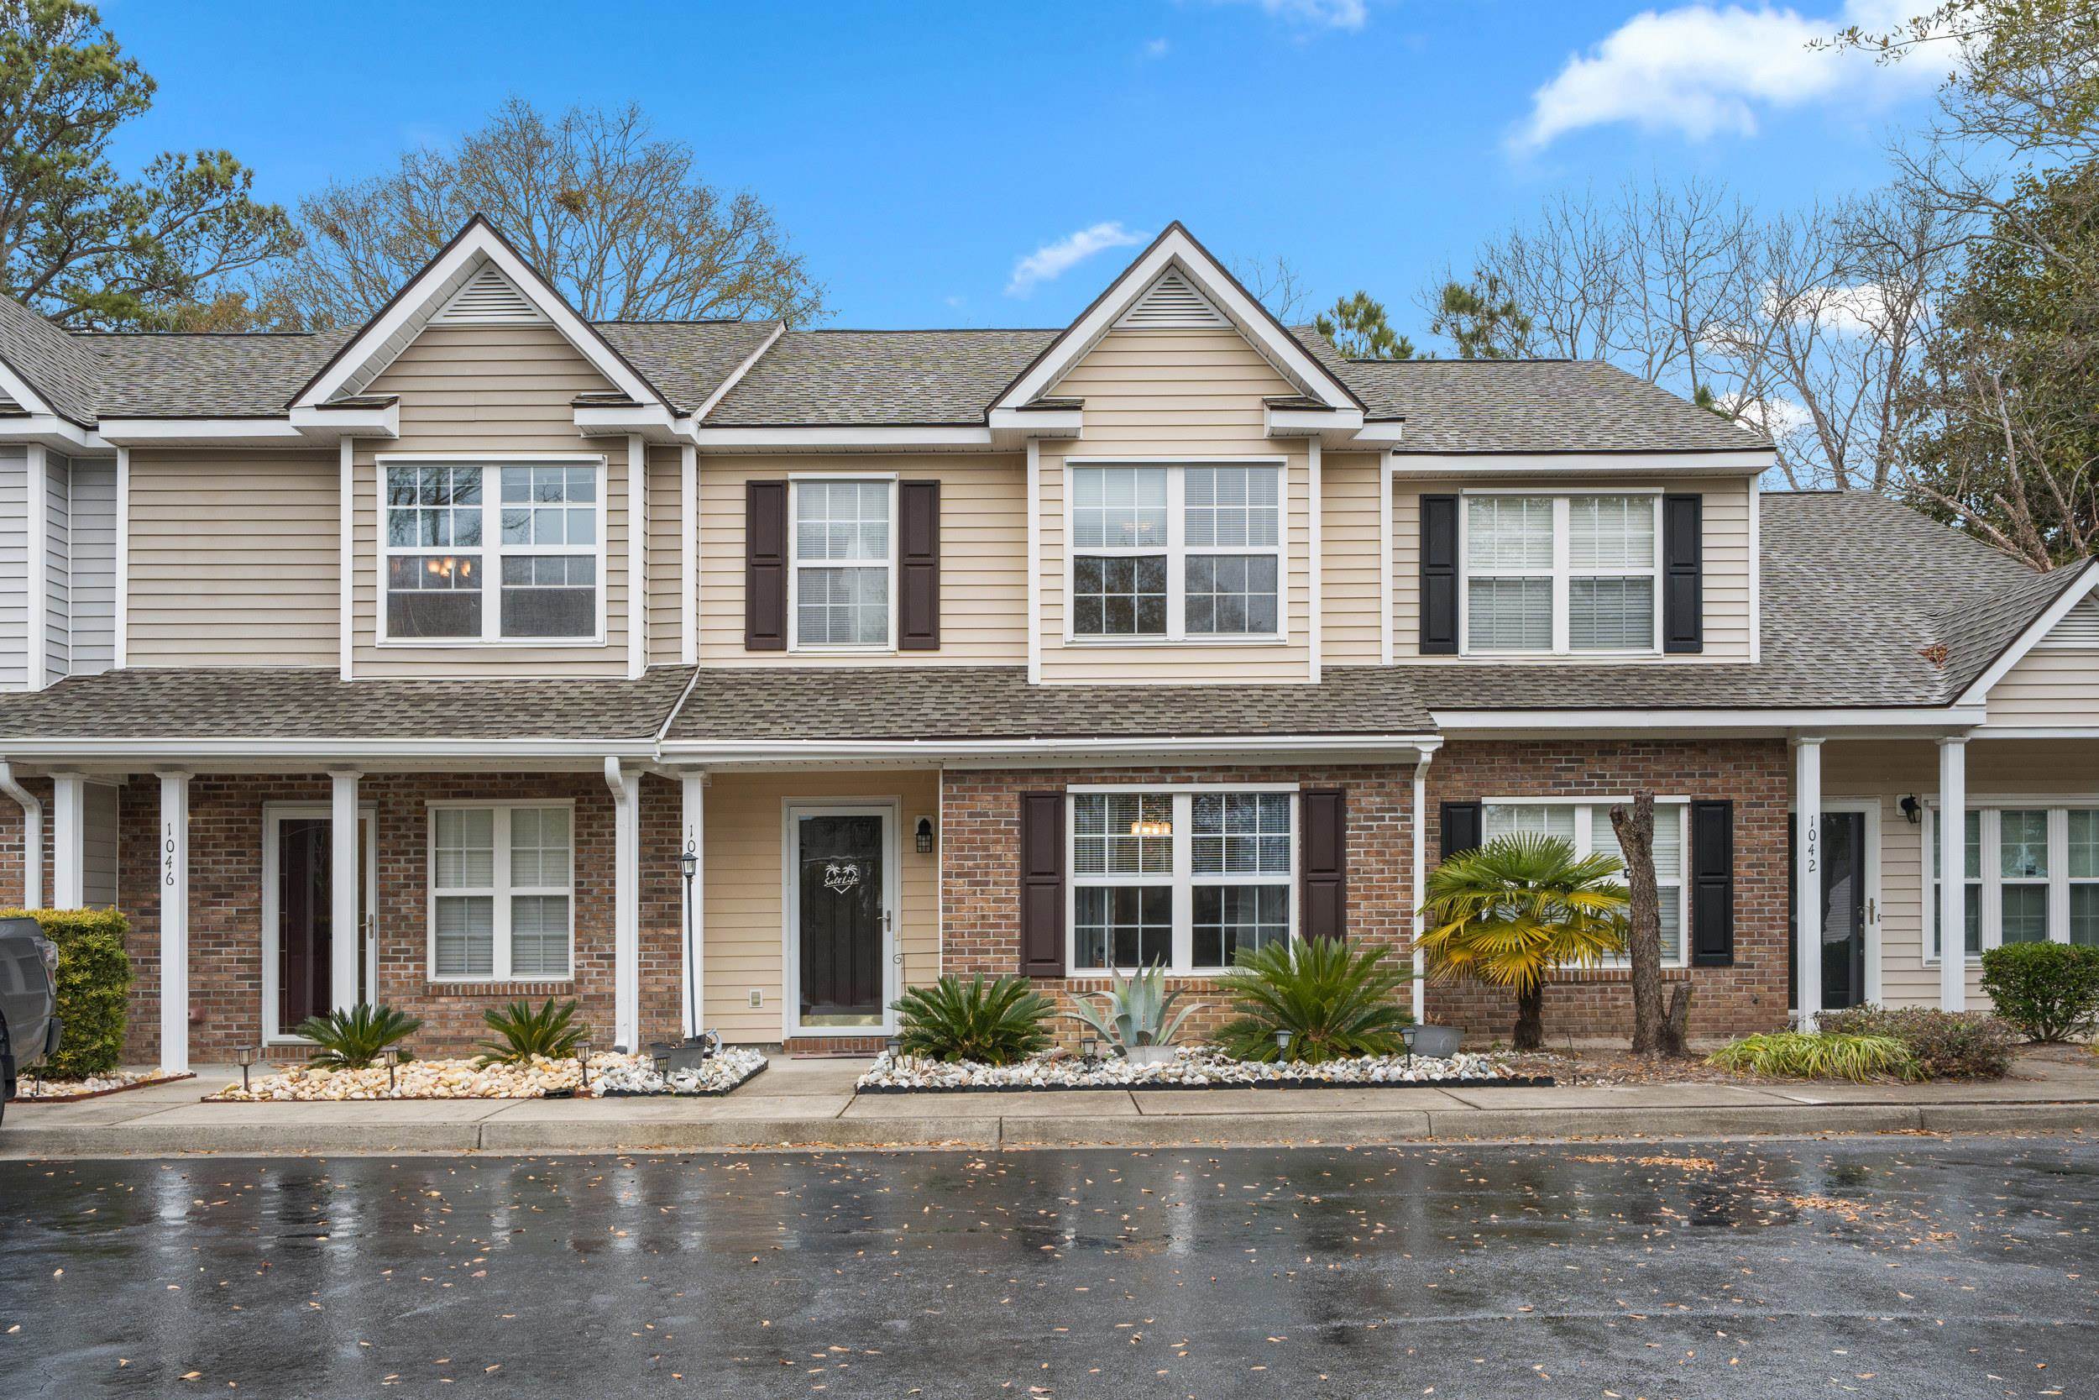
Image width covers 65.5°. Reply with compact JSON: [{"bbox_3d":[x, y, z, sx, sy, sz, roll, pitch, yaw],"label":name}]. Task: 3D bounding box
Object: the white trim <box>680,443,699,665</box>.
[{"bbox_3d":[-3.127,-1.262,14.180,0.135,1.910,0.110,0,-1,-2],"label":"white trim"}]

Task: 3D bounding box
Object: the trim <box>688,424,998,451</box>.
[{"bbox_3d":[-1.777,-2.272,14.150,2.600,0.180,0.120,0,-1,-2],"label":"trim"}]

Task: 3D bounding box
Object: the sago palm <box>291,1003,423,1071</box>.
[{"bbox_3d":[-5.341,2.599,12.600,1.000,0.510,0.900,0,-1,-2],"label":"sago palm"}]

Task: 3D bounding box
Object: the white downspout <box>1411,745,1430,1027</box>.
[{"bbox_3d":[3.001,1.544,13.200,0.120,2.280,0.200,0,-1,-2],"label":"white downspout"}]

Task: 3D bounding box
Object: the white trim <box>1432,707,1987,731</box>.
[{"bbox_3d":[5.485,0.166,13.800,4.870,0.150,0.070,0,-2,0],"label":"white trim"}]

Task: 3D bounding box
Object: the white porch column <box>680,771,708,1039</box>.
[{"bbox_3d":[-2.897,1.713,13.280,0.200,2.220,0.190,0,-1,-2],"label":"white porch column"}]

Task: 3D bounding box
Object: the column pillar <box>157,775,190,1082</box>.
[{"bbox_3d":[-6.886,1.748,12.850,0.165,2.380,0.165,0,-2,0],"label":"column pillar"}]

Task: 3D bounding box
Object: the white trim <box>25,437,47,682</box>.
[{"bbox_3d":[-8.566,-1.130,13.810,0.120,2.090,0.100,0,-2,0],"label":"white trim"}]

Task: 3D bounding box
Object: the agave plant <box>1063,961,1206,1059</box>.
[{"bbox_3d":[0.663,2.409,12.700,1.070,0.780,0.950,0,-1,-2],"label":"agave plant"}]

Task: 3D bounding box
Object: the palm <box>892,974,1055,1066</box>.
[{"bbox_3d":[-0.570,2.394,12.200,1.220,0.690,1.120,0,-2,0],"label":"palm"}]

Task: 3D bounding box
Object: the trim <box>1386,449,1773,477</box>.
[{"bbox_3d":[4.830,-2.163,14.860,3.550,0.160,0.070,0,-2,0],"label":"trim"}]

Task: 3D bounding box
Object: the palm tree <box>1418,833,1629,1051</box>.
[{"bbox_3d":[4.049,2.058,13.900,1.820,1.850,1.700,0,-1,-2],"label":"palm tree"}]

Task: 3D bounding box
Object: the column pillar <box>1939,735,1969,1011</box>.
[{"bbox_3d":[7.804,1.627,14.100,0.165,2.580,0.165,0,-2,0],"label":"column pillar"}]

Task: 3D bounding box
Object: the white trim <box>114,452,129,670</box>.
[{"bbox_3d":[-7.988,-1.220,14.050,0.110,1.920,0.100,0,-1,-2],"label":"white trim"}]

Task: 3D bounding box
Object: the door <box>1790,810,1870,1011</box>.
[{"bbox_3d":[7.269,1.982,15.250,0.820,1.950,0.070,0,-2,0],"label":"door"}]

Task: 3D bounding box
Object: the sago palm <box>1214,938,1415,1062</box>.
[{"bbox_3d":[2.054,2.339,12.700,1.500,0.980,1.350,0,-1,-2],"label":"sago palm"}]

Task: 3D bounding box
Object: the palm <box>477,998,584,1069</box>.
[{"bbox_3d":[-4.117,2.639,12.950,0.880,0.560,0.820,0,-2,0],"label":"palm"}]

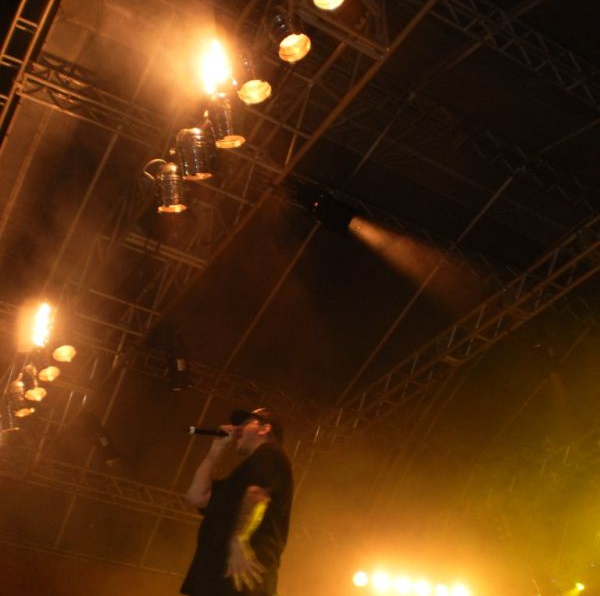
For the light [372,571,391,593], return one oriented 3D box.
[{"bbox_3d":[1.449,5.130,15.095,0.250,0.250,0.380,3,-15,-3],"label":"light"}]

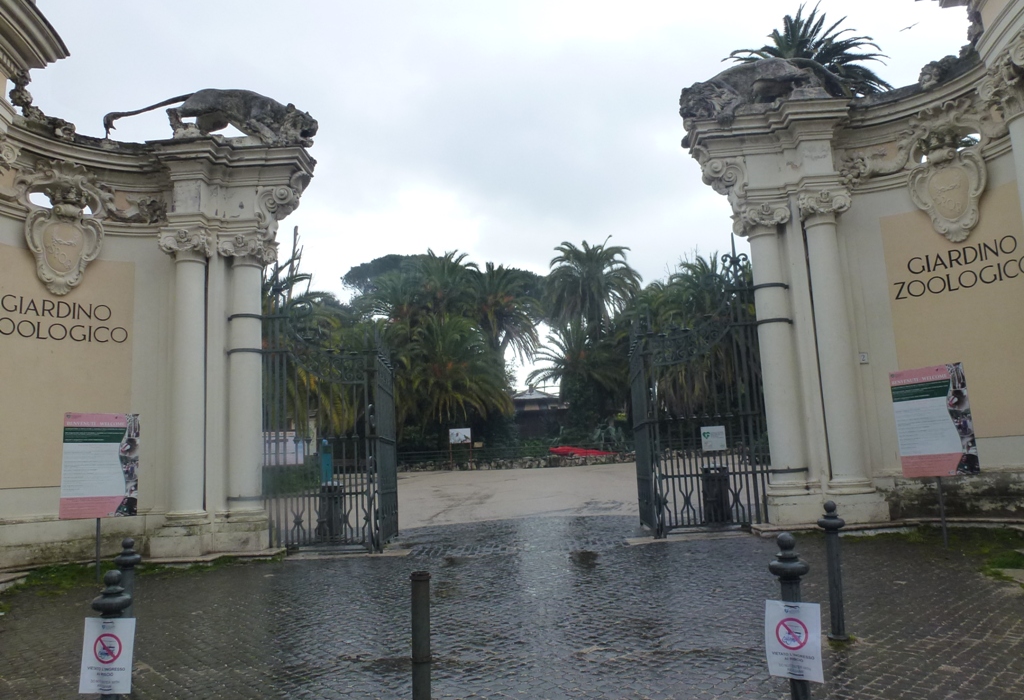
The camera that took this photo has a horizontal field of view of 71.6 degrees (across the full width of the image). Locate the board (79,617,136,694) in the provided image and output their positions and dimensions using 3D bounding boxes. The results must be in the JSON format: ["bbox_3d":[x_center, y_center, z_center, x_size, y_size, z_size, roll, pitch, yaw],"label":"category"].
[{"bbox_3d":[-2.305,1.747,4.050,0.293,0.420,0.020,0,-7,-1],"label":"board"}]

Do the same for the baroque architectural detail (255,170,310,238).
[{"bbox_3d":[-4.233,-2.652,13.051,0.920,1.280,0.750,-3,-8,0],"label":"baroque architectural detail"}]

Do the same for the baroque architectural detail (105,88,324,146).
[{"bbox_3d":[-5.412,-4.127,12.905,3.600,1.050,0.850,-2,-8,-3],"label":"baroque architectural detail"}]

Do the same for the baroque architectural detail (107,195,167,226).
[{"bbox_3d":[-6.933,-2.576,13.109,1.050,0.600,0.250,0,-8,-21],"label":"baroque architectural detail"}]

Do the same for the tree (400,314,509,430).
[{"bbox_3d":[-3.902,3.072,50.066,7.800,10.400,7.800,-3,-8,0],"label":"tree"}]

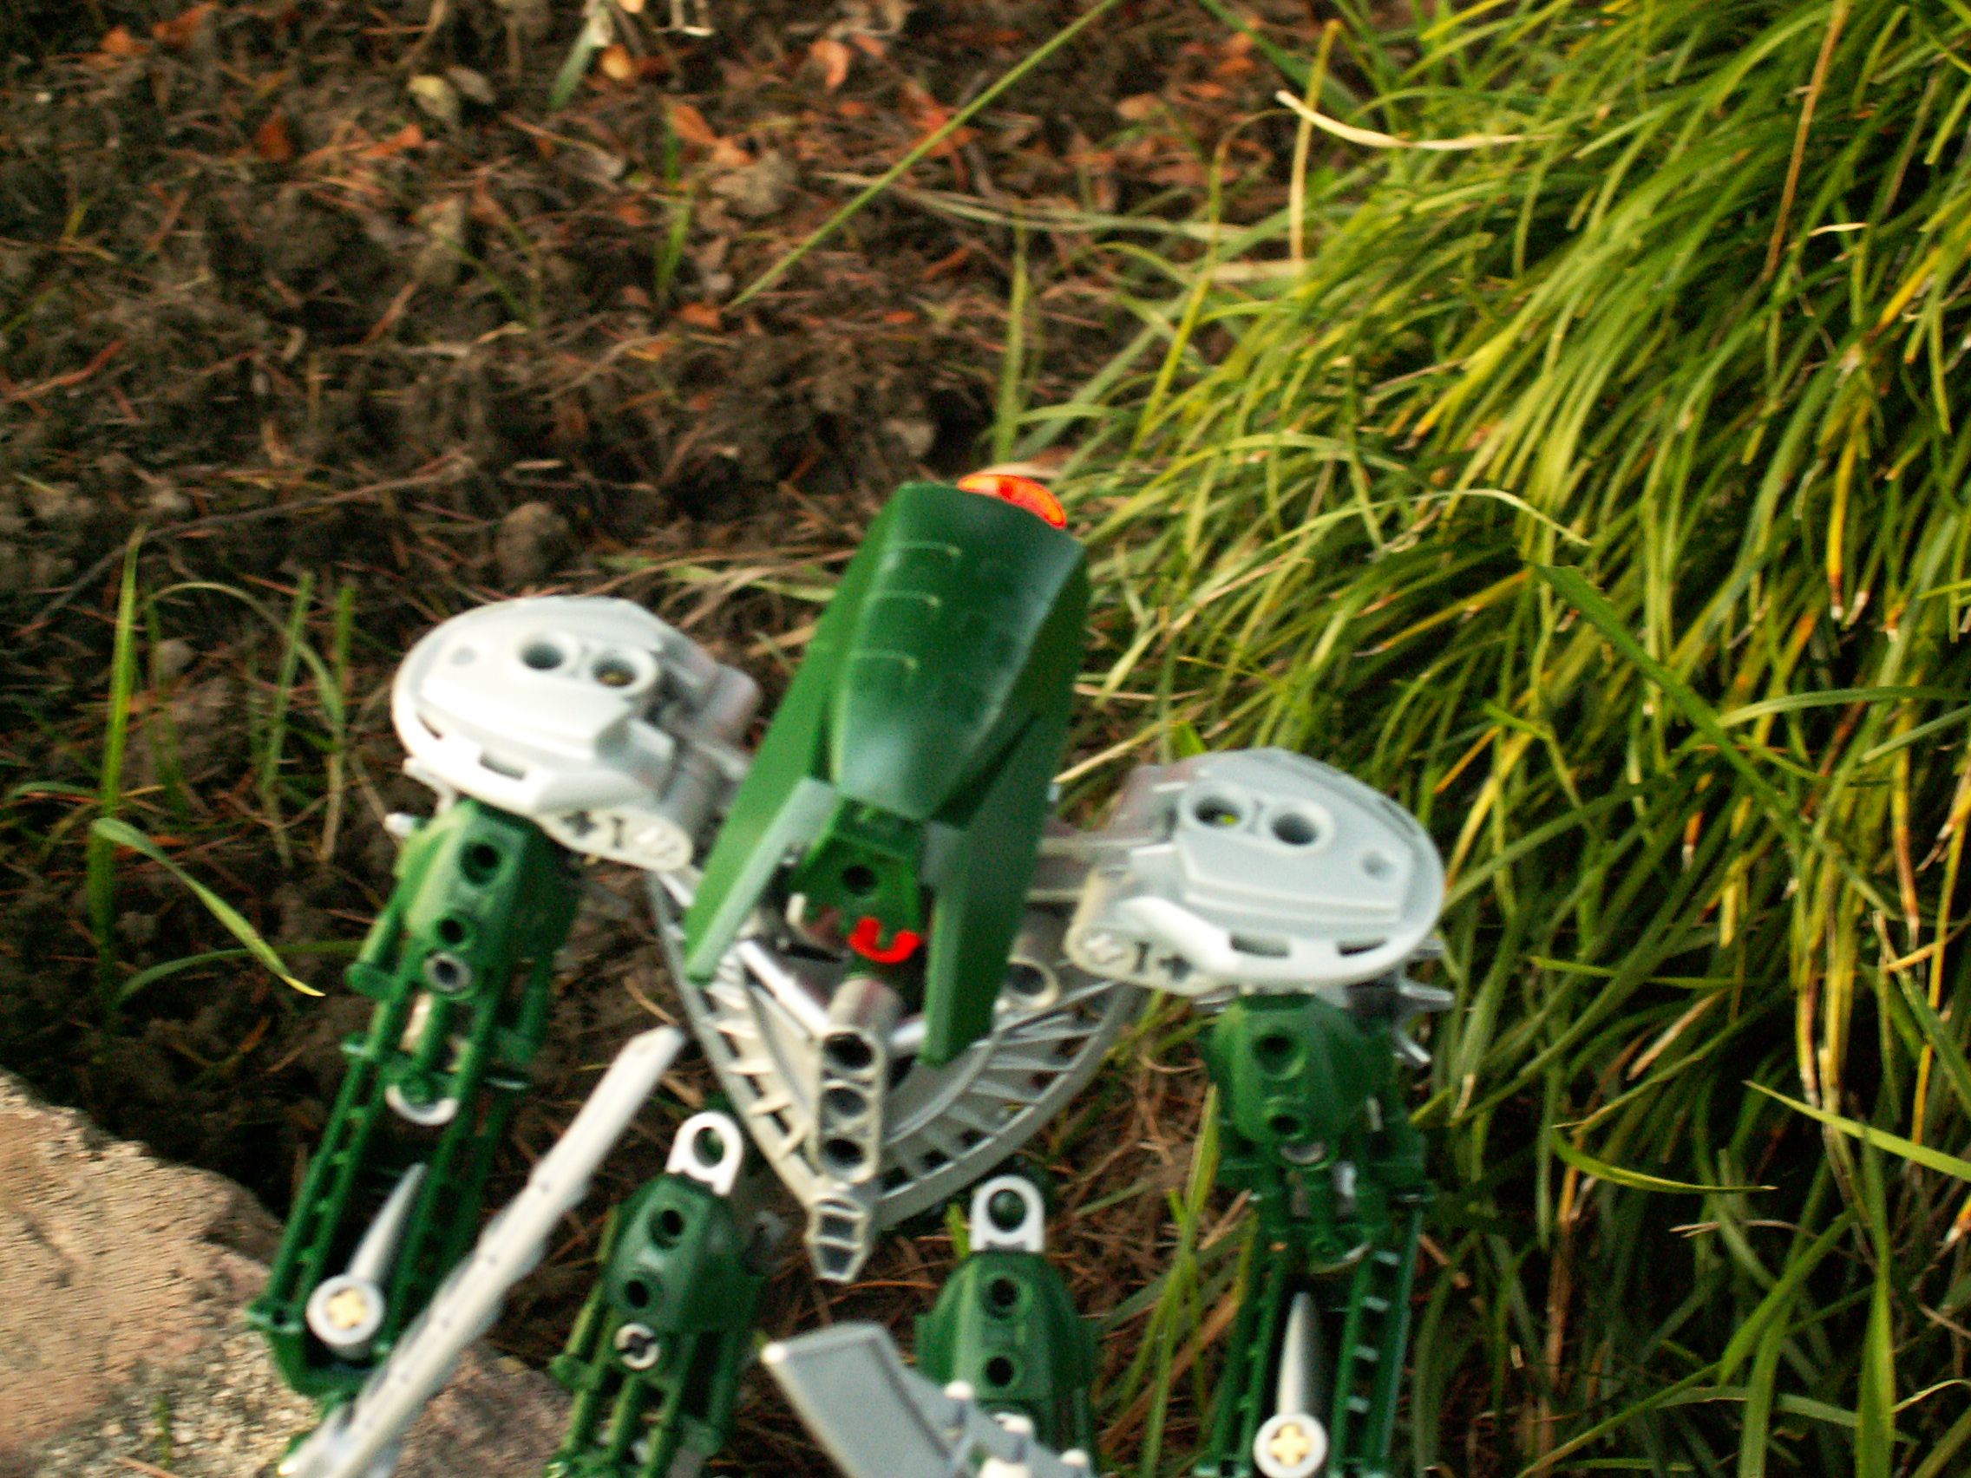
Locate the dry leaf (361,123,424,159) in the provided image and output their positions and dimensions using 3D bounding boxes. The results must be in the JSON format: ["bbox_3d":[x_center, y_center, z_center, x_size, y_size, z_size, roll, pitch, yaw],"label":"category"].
[{"bbox_3d":[-0.123,-0.124,0.673,0.012,0.004,0.006,7,44,0],"label":"dry leaf"}]

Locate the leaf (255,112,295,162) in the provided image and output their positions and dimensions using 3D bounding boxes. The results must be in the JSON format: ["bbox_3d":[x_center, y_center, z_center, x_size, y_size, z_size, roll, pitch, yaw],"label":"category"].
[{"bbox_3d":[-0.147,-0.124,0.671,0.008,0.004,0.012,7,44,0],"label":"leaf"}]

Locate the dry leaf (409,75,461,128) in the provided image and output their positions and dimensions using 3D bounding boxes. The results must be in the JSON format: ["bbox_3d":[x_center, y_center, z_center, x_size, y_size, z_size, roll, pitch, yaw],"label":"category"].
[{"bbox_3d":[-0.116,-0.135,0.685,0.010,0.004,0.013,7,44,0],"label":"dry leaf"}]

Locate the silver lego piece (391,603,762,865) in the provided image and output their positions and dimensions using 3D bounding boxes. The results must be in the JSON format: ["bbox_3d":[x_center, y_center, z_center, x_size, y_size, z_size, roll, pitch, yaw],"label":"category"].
[{"bbox_3d":[-0.041,-0.001,0.325,0.035,0.013,0.022,13,47,1],"label":"silver lego piece"}]

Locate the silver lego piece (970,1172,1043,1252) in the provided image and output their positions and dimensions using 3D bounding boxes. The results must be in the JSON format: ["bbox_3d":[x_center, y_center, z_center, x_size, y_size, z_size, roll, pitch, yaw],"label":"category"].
[{"bbox_3d":[0.002,0.049,0.332,0.008,0.009,0.005,3,18,-1],"label":"silver lego piece"}]

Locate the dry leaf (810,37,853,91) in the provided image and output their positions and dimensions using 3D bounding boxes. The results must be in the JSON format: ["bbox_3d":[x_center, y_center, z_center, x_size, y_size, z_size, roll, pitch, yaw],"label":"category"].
[{"bbox_3d":[-0.034,-0.147,0.709,0.008,0.004,0.015,7,44,0],"label":"dry leaf"}]

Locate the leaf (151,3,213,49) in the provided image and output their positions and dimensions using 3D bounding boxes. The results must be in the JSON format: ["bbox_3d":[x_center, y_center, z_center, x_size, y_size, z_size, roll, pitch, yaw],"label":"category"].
[{"bbox_3d":[-0.172,-0.153,0.697,0.012,0.004,0.011,7,44,0],"label":"leaf"}]

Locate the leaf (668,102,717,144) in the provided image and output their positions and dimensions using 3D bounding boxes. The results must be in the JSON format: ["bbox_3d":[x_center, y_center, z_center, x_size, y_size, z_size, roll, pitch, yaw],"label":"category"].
[{"bbox_3d":[-0.062,-0.131,0.688,0.010,0.004,0.010,7,44,0],"label":"leaf"}]

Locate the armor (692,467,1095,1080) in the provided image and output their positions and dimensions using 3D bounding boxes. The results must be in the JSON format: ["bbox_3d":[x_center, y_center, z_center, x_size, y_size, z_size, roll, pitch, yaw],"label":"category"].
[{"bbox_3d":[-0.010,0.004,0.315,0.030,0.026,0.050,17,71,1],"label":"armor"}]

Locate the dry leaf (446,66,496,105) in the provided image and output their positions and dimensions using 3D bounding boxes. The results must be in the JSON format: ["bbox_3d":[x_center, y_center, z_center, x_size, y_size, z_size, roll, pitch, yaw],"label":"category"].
[{"bbox_3d":[-0.109,-0.139,0.691,0.010,0.004,0.009,7,44,0],"label":"dry leaf"}]

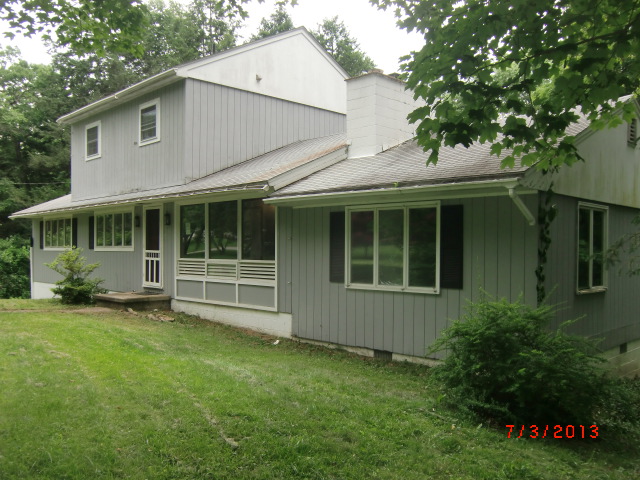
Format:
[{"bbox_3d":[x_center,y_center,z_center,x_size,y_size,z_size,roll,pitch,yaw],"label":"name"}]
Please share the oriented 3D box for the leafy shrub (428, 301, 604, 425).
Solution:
[{"bbox_3d":[2.228,1.298,6.050,1.880,1.275,1.650,0,-1,20],"label":"leafy shrub"}]

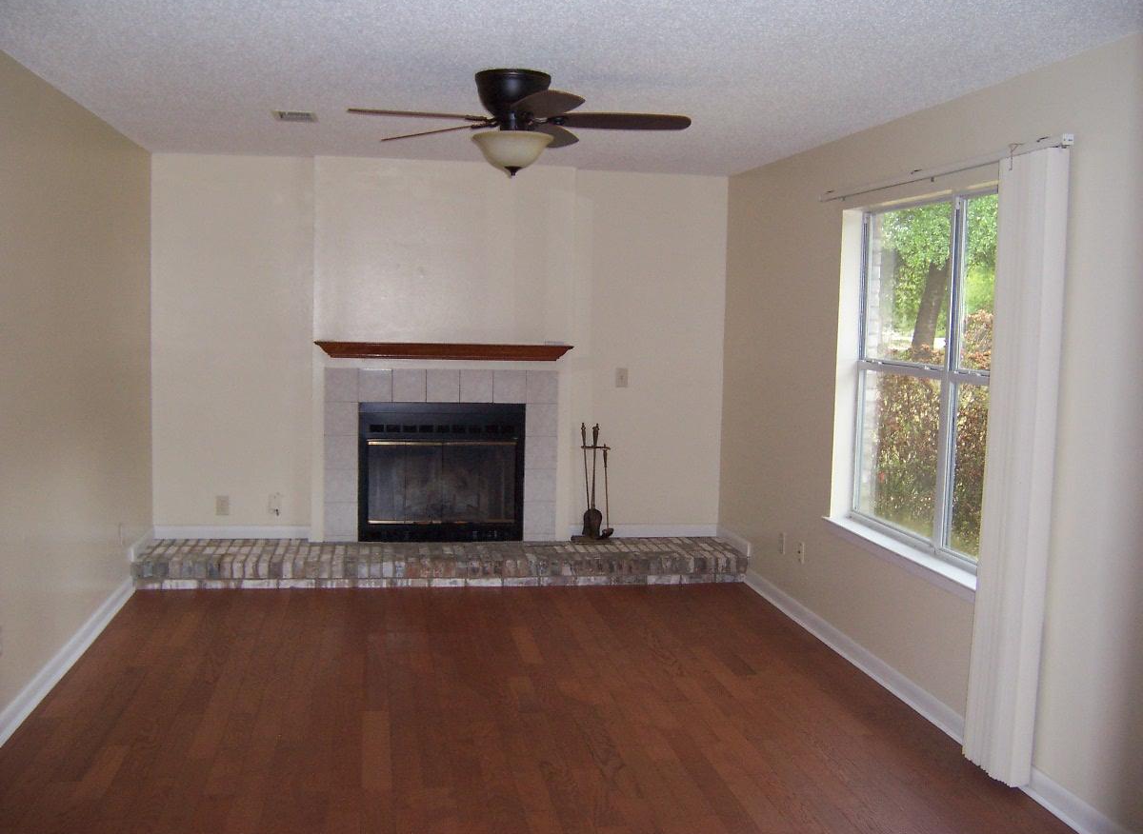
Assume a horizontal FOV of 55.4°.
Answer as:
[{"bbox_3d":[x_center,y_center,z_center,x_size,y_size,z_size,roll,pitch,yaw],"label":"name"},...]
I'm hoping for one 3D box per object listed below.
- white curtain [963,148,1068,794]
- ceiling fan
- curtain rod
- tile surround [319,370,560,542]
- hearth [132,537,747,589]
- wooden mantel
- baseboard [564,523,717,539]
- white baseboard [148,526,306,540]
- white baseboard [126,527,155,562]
[{"bbox_3d":[1.486,0.183,3.658,0.085,2.092,0.307,0,6,-10],"label":"white curtain"},{"bbox_3d":[-0.217,-1.060,3.993,1.267,0.356,1.267,0,6,-10],"label":"ceiling fan"},{"bbox_3d":[1.386,-0.965,4.343,0.050,0.043,1.960,0,6,-10],"label":"curtain rod"},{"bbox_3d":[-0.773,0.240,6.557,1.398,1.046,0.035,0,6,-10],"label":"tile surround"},{"bbox_3d":[-0.709,0.854,6.447,3.445,0.154,0.585,0,6,-10],"label":"hearth"},{"bbox_3d":[-0.738,-0.384,6.440,1.520,0.086,0.139,0,6,-10],"label":"wooden mantel"},{"bbox_3d":[0.451,0.728,6.926,0.996,0.085,0.016,0,6,-10],"label":"baseboard"},{"bbox_3d":[-2.004,0.691,6.495,0.908,0.083,0.016,0,6,-10],"label":"white baseboard"},{"bbox_3d":[-2.391,0.707,6.118,0.016,0.084,0.625,0,6,-10],"label":"white baseboard"}]

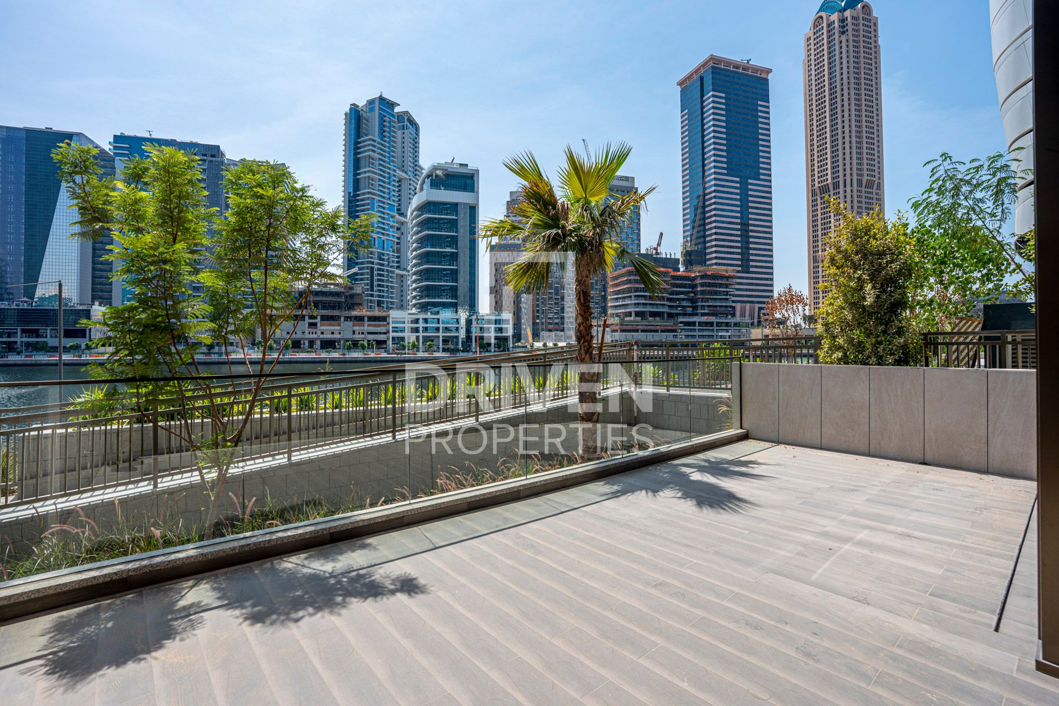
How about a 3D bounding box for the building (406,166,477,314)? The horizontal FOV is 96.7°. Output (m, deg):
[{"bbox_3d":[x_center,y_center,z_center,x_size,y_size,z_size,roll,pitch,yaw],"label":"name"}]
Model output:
[{"bbox_3d":[-41.560,-44.970,230.810,31.500,82.400,28.000,0,1,-12],"label":"building"}]

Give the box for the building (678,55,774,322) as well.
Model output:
[{"bbox_3d":[133.460,-95.410,324.530,48.500,189.630,33.000,0,1,-19],"label":"building"}]

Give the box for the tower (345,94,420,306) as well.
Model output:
[{"bbox_3d":[-103.880,-86.220,338.510,26.000,166.300,53.000,0,1,27],"label":"tower"}]

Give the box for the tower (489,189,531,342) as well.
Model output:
[{"bbox_3d":[-12.500,-54.500,302.000,28.000,98.000,27.000,0,1,-5],"label":"tower"}]

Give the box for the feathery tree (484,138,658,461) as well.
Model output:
[{"bbox_3d":[0.620,-0.720,6.650,2.550,4.450,2.400,0,1,0],"label":"feathery tree"}]

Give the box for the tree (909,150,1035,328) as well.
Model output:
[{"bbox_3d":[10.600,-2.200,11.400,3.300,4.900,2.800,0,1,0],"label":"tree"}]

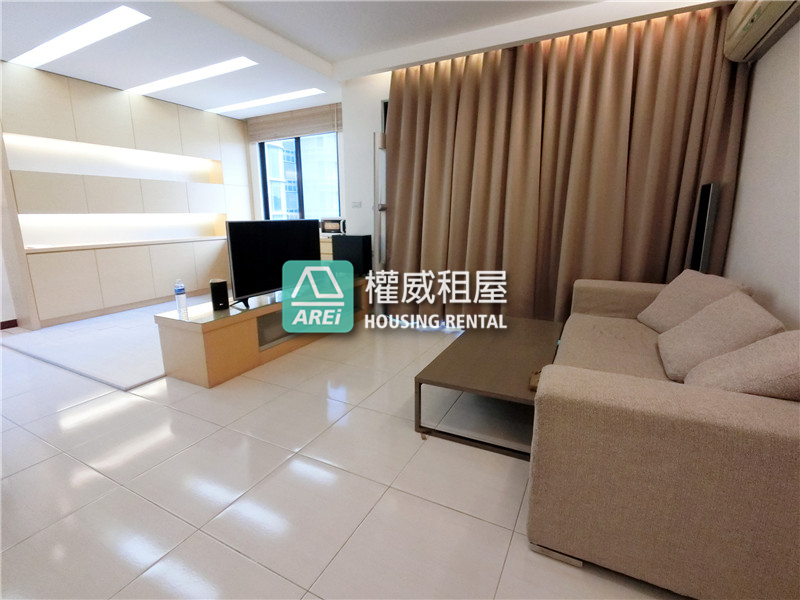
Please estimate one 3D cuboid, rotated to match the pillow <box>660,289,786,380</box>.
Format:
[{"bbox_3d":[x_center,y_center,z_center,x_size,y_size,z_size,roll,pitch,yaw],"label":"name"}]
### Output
[{"bbox_3d":[1.569,0.177,1.871,0.160,0.454,0.509,45,31,1],"label":"pillow"}]

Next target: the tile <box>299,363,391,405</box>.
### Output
[{"bbox_3d":[-0.367,0.565,2.516,0.500,0.013,0.500,6,14,27],"label":"tile"}]

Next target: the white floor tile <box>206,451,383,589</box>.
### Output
[{"bbox_3d":[-0.378,0.801,1.423,0.500,0.013,0.500,6,14,27],"label":"white floor tile"}]

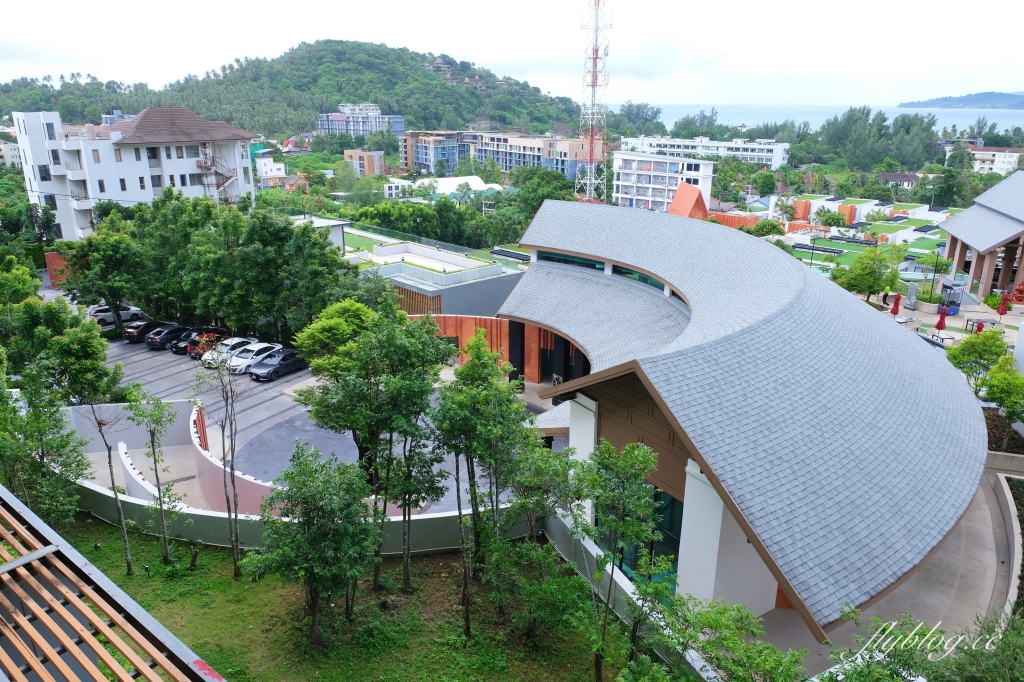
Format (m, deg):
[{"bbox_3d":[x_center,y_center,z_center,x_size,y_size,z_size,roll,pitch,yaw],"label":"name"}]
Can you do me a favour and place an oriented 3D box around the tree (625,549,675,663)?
[{"bbox_3d":[5.058,10.420,26.459,2.000,5.300,2.000,0,19,0],"label":"tree"}]

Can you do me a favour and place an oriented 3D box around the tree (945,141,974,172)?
[{"bbox_3d":[196.952,-80.232,300.000,10.770,13.630,10.230,12,23,30],"label":"tree"}]

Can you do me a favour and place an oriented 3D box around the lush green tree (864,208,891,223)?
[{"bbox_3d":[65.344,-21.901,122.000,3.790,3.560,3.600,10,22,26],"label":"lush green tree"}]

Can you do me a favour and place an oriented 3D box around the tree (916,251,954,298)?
[{"bbox_3d":[34.961,-5.420,56.467,2.730,3.900,2.900,12,22,30],"label":"tree"}]

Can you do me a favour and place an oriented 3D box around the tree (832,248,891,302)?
[{"bbox_3d":[30.548,-5.767,59.476,4.800,5.000,4.800,0,19,0],"label":"tree"}]

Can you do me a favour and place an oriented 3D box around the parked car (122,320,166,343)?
[{"bbox_3d":[-31.790,-1.147,60.484,1.800,1.450,4.650,12,22,30],"label":"parked car"}]

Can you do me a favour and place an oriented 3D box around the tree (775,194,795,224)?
[{"bbox_3d":[40.113,-19.342,100.453,2.940,4.380,2.940,0,19,0],"label":"tree"}]

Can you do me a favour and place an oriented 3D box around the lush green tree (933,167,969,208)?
[{"bbox_3d":[79.451,-27.775,123.643,6.520,7.470,6.520,0,19,0],"label":"lush green tree"}]

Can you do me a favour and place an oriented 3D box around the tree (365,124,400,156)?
[{"bbox_3d":[-58.829,-90.856,310.000,16.350,14.540,15.540,0,19,0],"label":"tree"}]

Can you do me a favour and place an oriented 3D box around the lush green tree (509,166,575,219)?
[{"bbox_3d":[5.318,-23.912,119.654,11.500,13.000,11.500,0,19,0],"label":"lush green tree"}]

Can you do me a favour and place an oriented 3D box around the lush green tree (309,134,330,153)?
[{"bbox_3d":[-112.544,-115.768,400.000,11.880,10.150,11.280,-5,20,-14],"label":"lush green tree"}]

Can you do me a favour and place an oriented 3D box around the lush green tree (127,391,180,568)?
[{"bbox_3d":[-16.351,6.533,31.584,2.200,8.900,2.200,0,19,0],"label":"lush green tree"}]

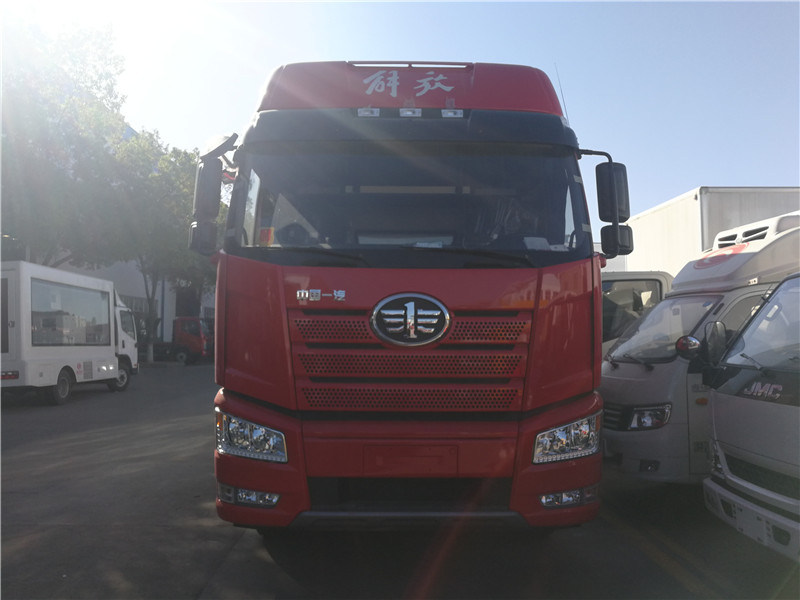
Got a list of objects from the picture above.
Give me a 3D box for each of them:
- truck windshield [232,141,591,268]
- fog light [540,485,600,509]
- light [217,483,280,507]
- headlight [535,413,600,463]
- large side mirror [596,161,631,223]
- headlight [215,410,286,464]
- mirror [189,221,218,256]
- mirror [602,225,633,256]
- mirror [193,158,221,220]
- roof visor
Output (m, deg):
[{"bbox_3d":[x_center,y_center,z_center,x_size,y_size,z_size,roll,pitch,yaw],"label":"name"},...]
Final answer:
[{"bbox_3d":[0.077,-0.648,4.123,2.300,0.910,0.420,1,-4,-1],"label":"truck windshield"},{"bbox_3d":[1.058,1.223,3.851,0.420,0.110,0.180,1,-4,-9],"label":"fog light"},{"bbox_3d":[-0.932,1.201,3.812,0.420,0.110,0.180,0,-4,7],"label":"light"},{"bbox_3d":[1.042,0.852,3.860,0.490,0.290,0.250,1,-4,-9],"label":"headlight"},{"bbox_3d":[1.468,-0.736,4.292,0.205,0.415,0.130,1,-4,-11],"label":"large side mirror"},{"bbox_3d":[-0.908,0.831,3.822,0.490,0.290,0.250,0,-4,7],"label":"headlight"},{"bbox_3d":[-1.322,-0.412,4.215,0.190,0.215,0.130,0,-4,9],"label":"mirror"},{"bbox_3d":[1.487,-0.404,4.271,0.200,0.210,0.130,1,-4,-11],"label":"mirror"},{"bbox_3d":[-1.299,-0.759,4.238,0.190,0.410,0.130,0,-4,9],"label":"mirror"},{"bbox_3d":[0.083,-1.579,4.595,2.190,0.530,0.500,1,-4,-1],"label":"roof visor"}]

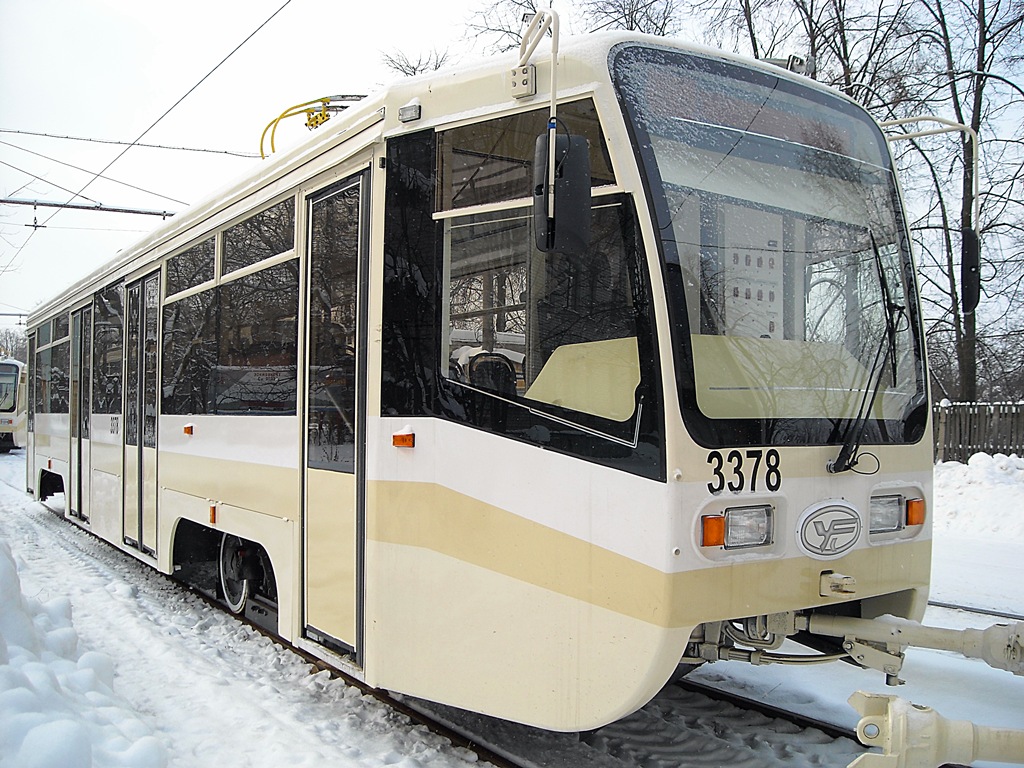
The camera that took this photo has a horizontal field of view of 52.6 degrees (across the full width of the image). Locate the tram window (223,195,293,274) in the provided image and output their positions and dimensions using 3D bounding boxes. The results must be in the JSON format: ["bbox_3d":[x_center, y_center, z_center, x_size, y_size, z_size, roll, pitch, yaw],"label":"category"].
[{"bbox_3d":[-1.560,-0.885,6.378,0.040,0.305,1.392,1,-2,-32],"label":"tram window"}]

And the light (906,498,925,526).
[{"bbox_3d":[1.724,0.549,4.424,0.085,0.115,0.040,1,-2,-32],"label":"light"}]

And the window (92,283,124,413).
[{"bbox_3d":[-4.038,-0.331,10.401,0.040,1.262,1.547,1,-2,-32],"label":"window"}]

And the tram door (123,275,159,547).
[{"bbox_3d":[-3.219,0.256,9.044,0.060,2.356,1.391,1,-2,-32],"label":"tram door"}]

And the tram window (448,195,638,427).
[{"bbox_3d":[0.094,-0.289,4.262,1.021,0.879,0.050,-1,-2,38],"label":"tram window"}]

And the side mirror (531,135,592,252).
[{"bbox_3d":[0.177,-0.681,3.700,0.205,0.425,0.090,0,-2,-1],"label":"side mirror"}]

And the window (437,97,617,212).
[{"bbox_3d":[0.033,-0.951,4.332,0.956,0.372,0.050,-1,-2,38],"label":"window"}]

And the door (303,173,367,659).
[{"bbox_3d":[-0.888,0.148,5.246,0.060,2.341,0.815,1,-2,-32],"label":"door"}]

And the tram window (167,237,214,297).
[{"bbox_3d":[-2.386,-0.850,7.725,0.040,0.305,1.394,1,-2,-32],"label":"tram window"}]

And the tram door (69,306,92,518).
[{"bbox_3d":[-4.848,0.326,11.698,0.060,2.356,1.392,1,-2,-32],"label":"tram door"}]

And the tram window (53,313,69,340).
[{"bbox_3d":[-5.701,-0.707,13.127,0.040,0.305,1.361,1,-2,-32],"label":"tram window"}]

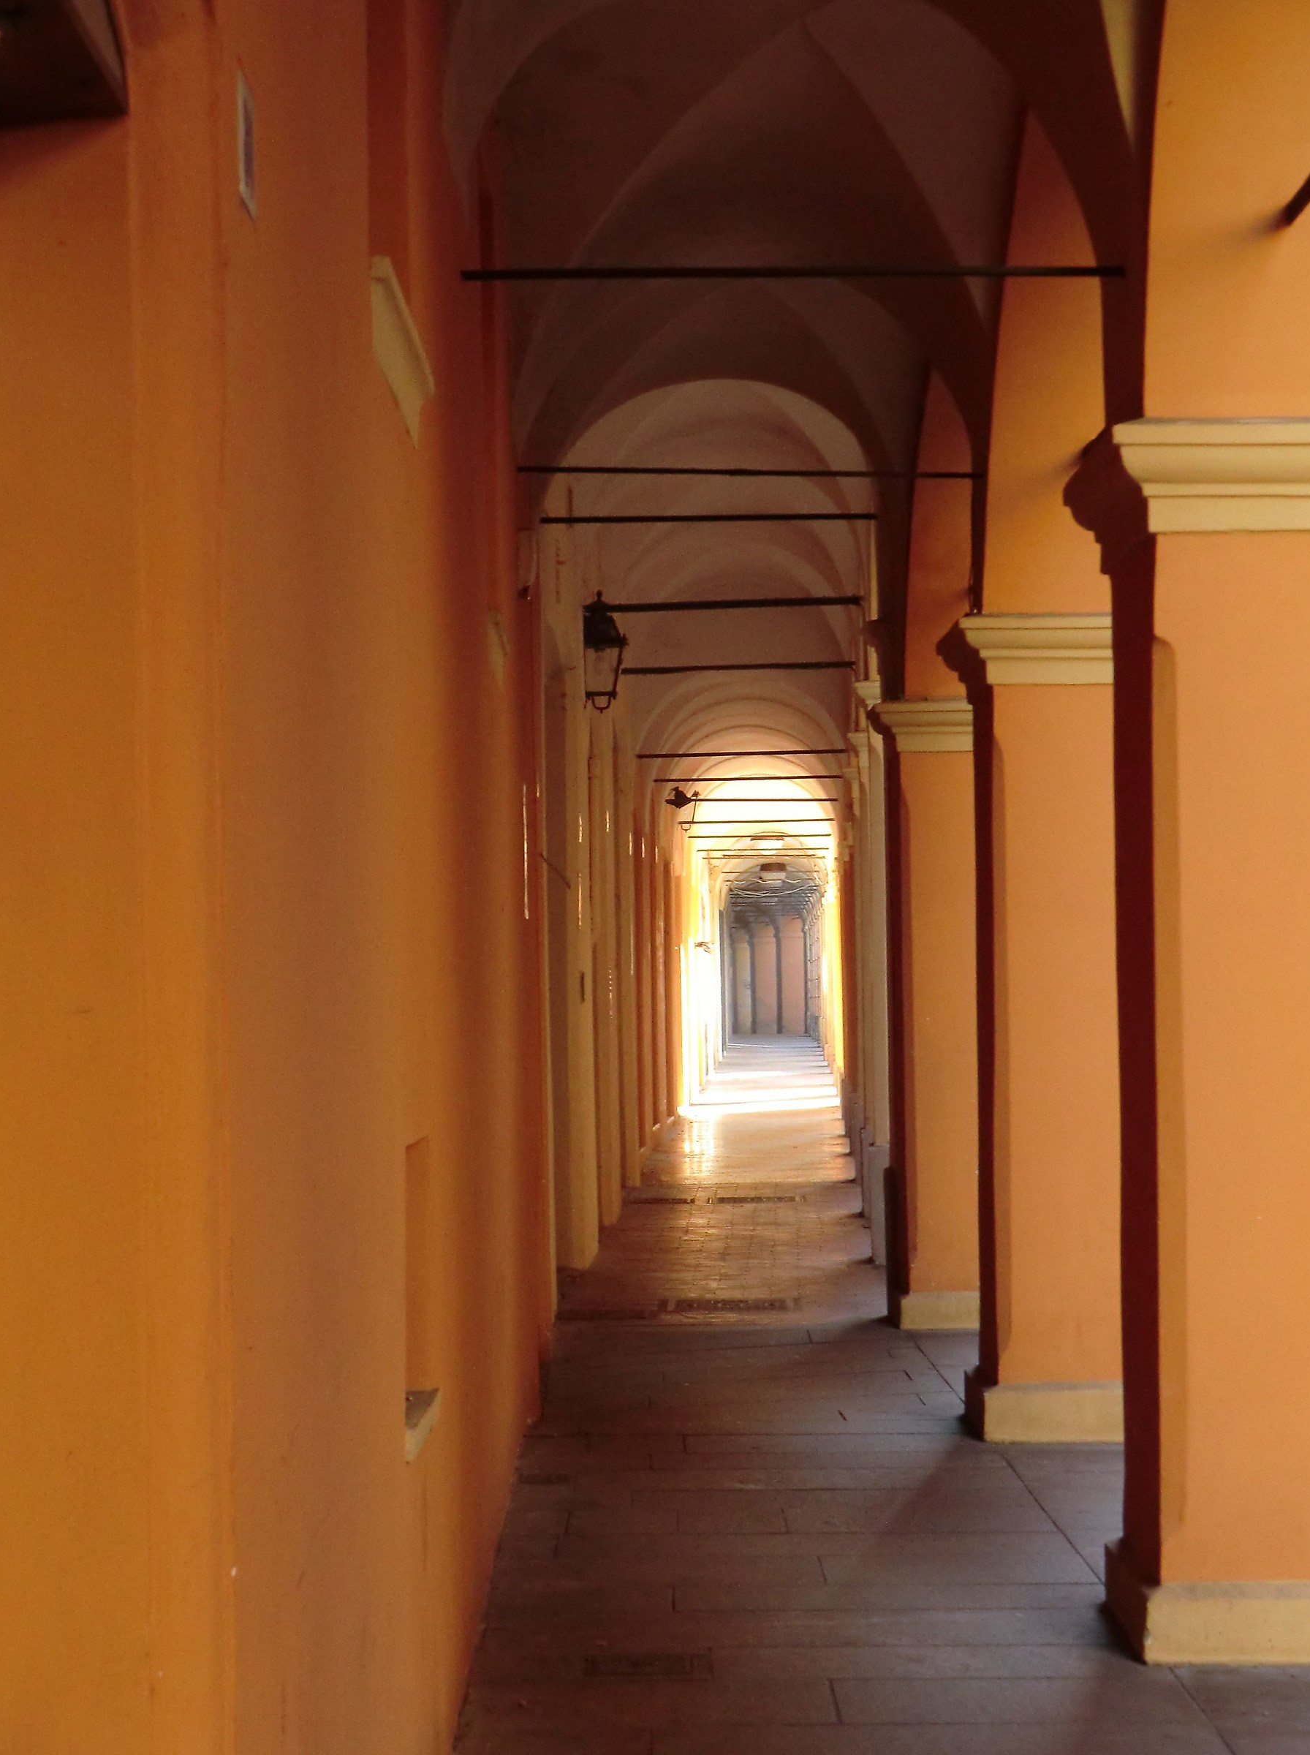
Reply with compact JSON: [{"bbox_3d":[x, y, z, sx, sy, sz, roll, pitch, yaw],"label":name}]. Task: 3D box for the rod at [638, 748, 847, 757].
[{"bbox_3d":[0.715,-1.014,31.635,1.712,0.031,0.031,-1,-2,2],"label":"rod"}]

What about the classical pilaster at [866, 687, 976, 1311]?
[{"bbox_3d":[1.487,0.656,18.450,0.920,2.920,1.020,0,-2,0],"label":"classical pilaster"}]

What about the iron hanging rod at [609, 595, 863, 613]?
[{"bbox_3d":[0.418,-1.631,23.040,1.649,0.048,0.048,-2,-2,1],"label":"iron hanging rod"}]

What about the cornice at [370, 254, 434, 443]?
[{"bbox_3d":[-0.413,-0.830,6.165,0.070,0.135,1.100,0,-2,0],"label":"cornice"}]

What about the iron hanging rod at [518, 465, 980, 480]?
[{"bbox_3d":[0.340,-1.465,13.950,1.678,0.023,0.023,1,-2,0],"label":"iron hanging rod"}]

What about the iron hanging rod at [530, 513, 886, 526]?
[{"bbox_3d":[0.264,-1.753,18.810,1.647,0.031,0.031,-1,-2,0],"label":"iron hanging rod"}]

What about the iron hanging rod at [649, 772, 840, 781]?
[{"bbox_3d":[0.846,-0.921,35.865,1.717,0.028,0.028,-1,-2,2],"label":"iron hanging rod"}]

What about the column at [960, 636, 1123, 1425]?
[{"bbox_3d":[1.531,0.543,13.950,0.920,2.890,1.020,0,-2,0],"label":"column"}]

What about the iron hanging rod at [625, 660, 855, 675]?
[{"bbox_3d":[0.595,-1.485,27.315,1.658,0.044,0.044,-2,-2,2],"label":"iron hanging rod"}]

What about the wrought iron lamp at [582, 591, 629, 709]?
[{"bbox_3d":[-0.345,-1.436,24.525,0.330,0.770,0.330,0,-2,0],"label":"wrought iron lamp"}]

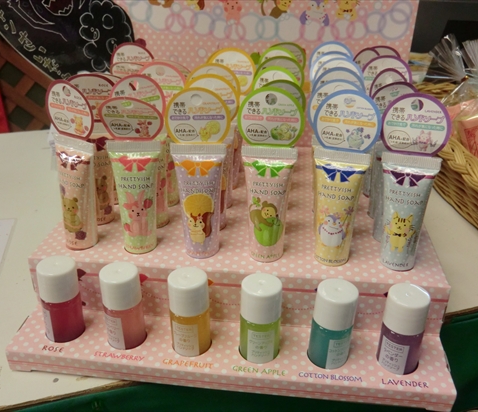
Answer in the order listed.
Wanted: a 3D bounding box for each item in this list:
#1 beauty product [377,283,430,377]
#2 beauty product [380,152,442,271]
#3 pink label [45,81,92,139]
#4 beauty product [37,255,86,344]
[{"bbox_3d":[0.104,0.081,0.294,0.026,0.059,0.026,21,34,36],"label":"beauty product"},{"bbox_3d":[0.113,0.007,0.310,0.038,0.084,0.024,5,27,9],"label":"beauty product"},{"bbox_3d":[-0.118,-0.067,0.321,0.044,0.040,0.004,15,32,25],"label":"pink label"},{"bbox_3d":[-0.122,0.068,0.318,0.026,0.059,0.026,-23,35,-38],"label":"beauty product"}]

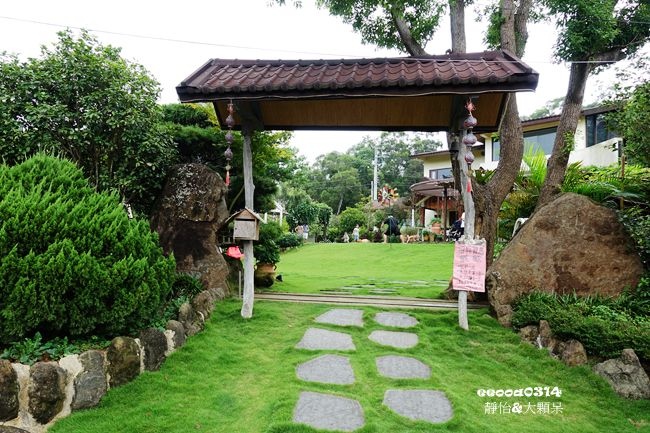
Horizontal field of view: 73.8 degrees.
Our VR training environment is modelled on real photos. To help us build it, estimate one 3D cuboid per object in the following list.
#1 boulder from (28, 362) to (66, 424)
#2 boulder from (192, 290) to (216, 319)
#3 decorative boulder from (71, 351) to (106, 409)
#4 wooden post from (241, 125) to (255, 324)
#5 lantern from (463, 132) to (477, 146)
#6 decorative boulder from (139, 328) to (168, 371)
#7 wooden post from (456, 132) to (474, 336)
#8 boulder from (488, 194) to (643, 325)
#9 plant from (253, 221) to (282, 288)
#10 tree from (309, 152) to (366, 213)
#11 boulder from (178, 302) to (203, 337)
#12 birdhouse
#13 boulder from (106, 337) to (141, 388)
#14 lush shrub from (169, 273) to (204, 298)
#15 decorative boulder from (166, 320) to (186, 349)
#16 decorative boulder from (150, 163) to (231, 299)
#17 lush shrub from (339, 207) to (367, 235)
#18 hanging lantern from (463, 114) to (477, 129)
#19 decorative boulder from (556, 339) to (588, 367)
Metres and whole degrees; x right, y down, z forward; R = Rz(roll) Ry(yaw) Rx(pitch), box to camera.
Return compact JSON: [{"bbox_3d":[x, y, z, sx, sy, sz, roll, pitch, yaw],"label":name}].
[{"bbox_3d":[-1.937,1.238,3.030,0.320,0.460,0.360,0,0,14],"label":"boulder"},{"bbox_3d":[-1.766,1.290,6.350,0.340,0.410,0.400,0,0,14],"label":"boulder"},{"bbox_3d":[-1.840,1.287,3.400,0.320,0.470,0.360,0,0,14],"label":"decorative boulder"},{"bbox_3d":[-0.859,0.044,4.800,0.140,2.200,0.140,0,-1,0],"label":"wooden post"},{"bbox_3d":[1.389,-0.735,4.150,0.130,0.130,0.130,0,-1,0],"label":"lantern"},{"bbox_3d":[-1.409,1.093,3.560,0.220,0.340,0.260,0,-1,0],"label":"decorative boulder"},{"bbox_3d":[1.842,0.184,5.700,0.220,2.650,0.190,0,0,0],"label":"wooden post"},{"bbox_3d":[3.414,0.610,6.150,2.200,1.900,1.300,0,0,18],"label":"boulder"},{"bbox_3d":[-1.130,0.728,8.300,0.680,1.300,0.680,0,0,0],"label":"plant"},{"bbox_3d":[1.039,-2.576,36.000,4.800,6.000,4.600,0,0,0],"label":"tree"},{"bbox_3d":[-1.351,1.034,4.350,0.220,0.330,0.260,0,-1,0],"label":"boulder"},{"bbox_3d":[-0.853,0.086,4.650,0.380,0.350,0.290,0,-1,8],"label":"birdhouse"},{"bbox_3d":[-1.828,1.325,3.930,0.320,0.470,0.380,0,0,14],"label":"boulder"},{"bbox_3d":[-1.603,0.804,5.050,0.400,0.310,0.360,0,-1,0],"label":"lush shrub"},{"bbox_3d":[-1.388,1.103,4.050,0.180,0.260,0.210,0,-1,0],"label":"decorative boulder"},{"bbox_3d":[-1.832,0.191,5.900,1.080,1.840,0.900,0,-1,0],"label":"decorative boulder"},{"bbox_3d":[1.587,0.317,25.000,1.650,1.800,1.600,0,0,0],"label":"lush shrub"},{"bbox_3d":[1.394,-0.907,4.150,0.130,0.130,0.130,0,-1,0],"label":"hanging lantern"},{"bbox_3d":[2.085,1.146,3.650,0.270,0.240,0.230,0,-1,0],"label":"decorative boulder"}]

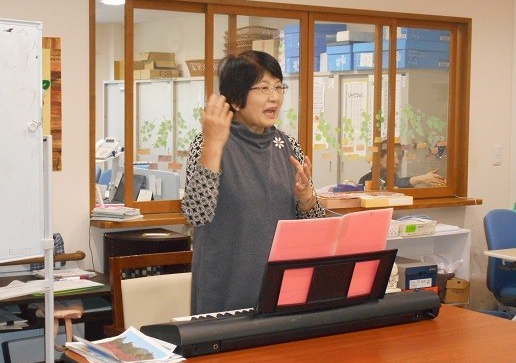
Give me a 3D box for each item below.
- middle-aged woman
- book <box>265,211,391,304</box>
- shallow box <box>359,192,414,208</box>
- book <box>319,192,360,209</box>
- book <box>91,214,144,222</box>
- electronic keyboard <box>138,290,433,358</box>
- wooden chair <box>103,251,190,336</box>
[{"bbox_3d":[-0.015,0.376,3.505,0.470,1.620,0.360,-2,5,-30],"label":"middle-aged woman"},{"bbox_3d":[0.228,0.258,3.227,0.450,0.310,0.020,-2,23,-34],"label":"book"},{"bbox_3d":[0.637,0.100,5.347,0.318,0.048,0.220,-2,5,-33],"label":"shallow box"},{"bbox_3d":[0.370,0.104,5.098,0.220,0.044,0.230,-2,5,-33],"label":"book"},{"bbox_3d":[-0.620,0.159,4.431,0.160,0.014,0.210,2,4,21],"label":"book"},{"bbox_3d":[0.137,0.440,3.292,1.036,0.100,0.259,-2,5,-34],"label":"electronic keyboard"},{"bbox_3d":[-0.232,0.740,3.798,0.510,0.850,0.560,-2,5,-34],"label":"wooden chair"}]

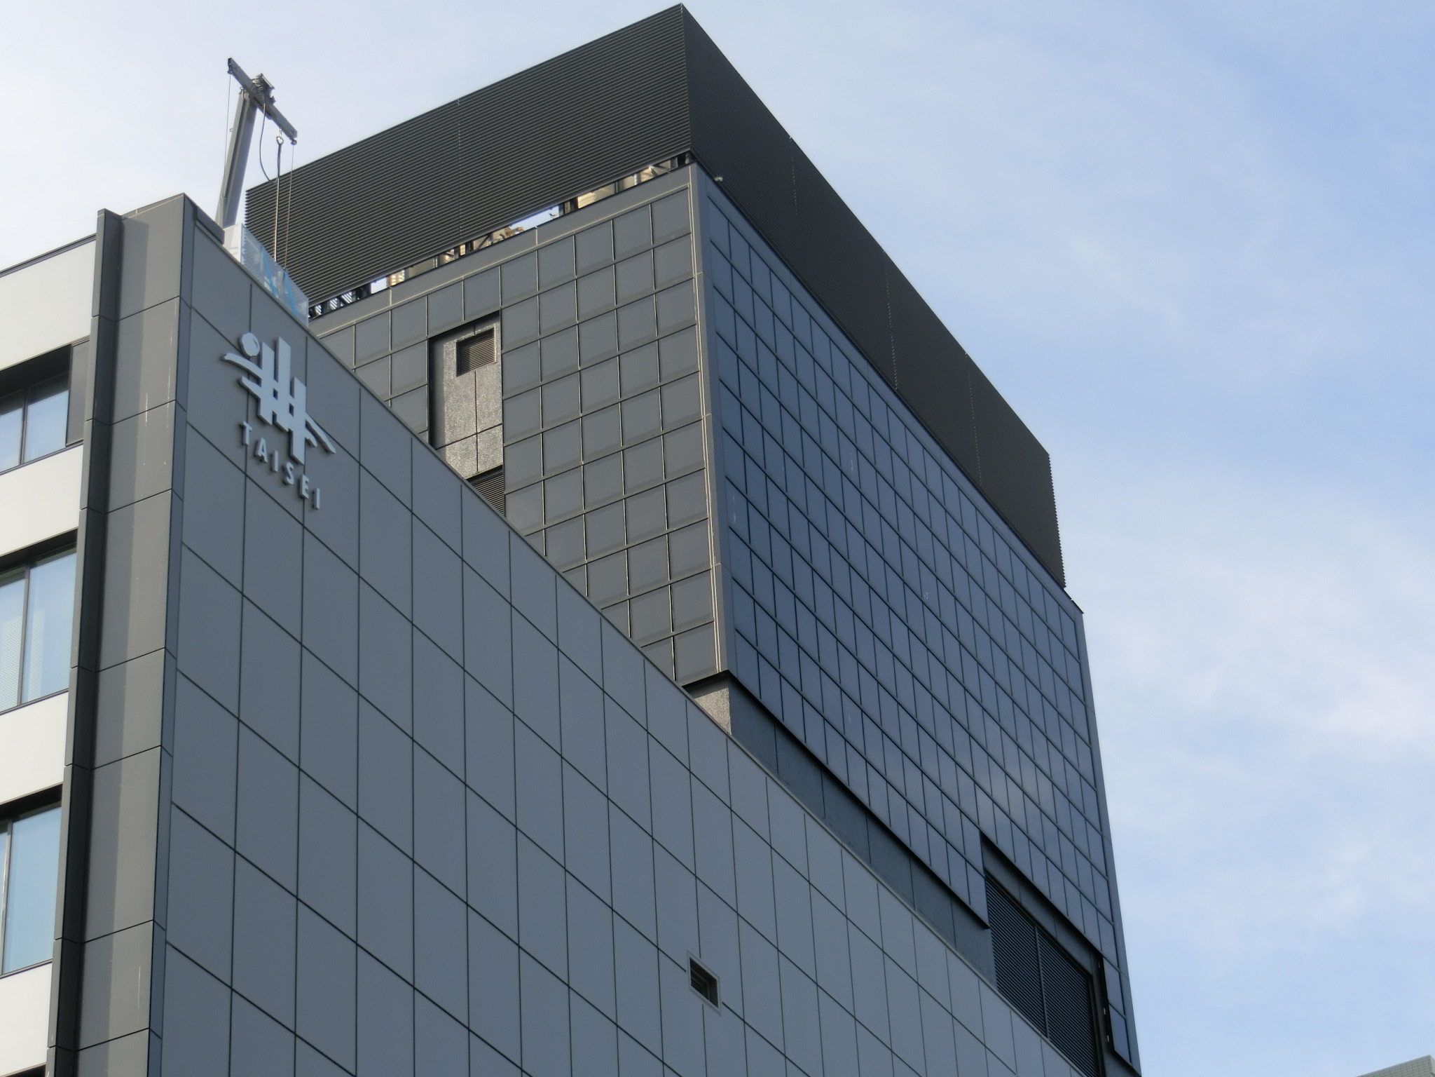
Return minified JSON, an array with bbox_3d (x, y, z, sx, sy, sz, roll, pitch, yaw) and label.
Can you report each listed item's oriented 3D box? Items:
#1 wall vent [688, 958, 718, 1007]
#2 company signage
[{"bbox_3d":[-0.211,6.077,52.604,0.120,0.503,0.843,-20,-39,21],"label":"wall vent"},{"bbox_3d":[-5.306,-1.593,46.678,0.101,2.041,2.409,-20,-39,21],"label":"company signage"}]

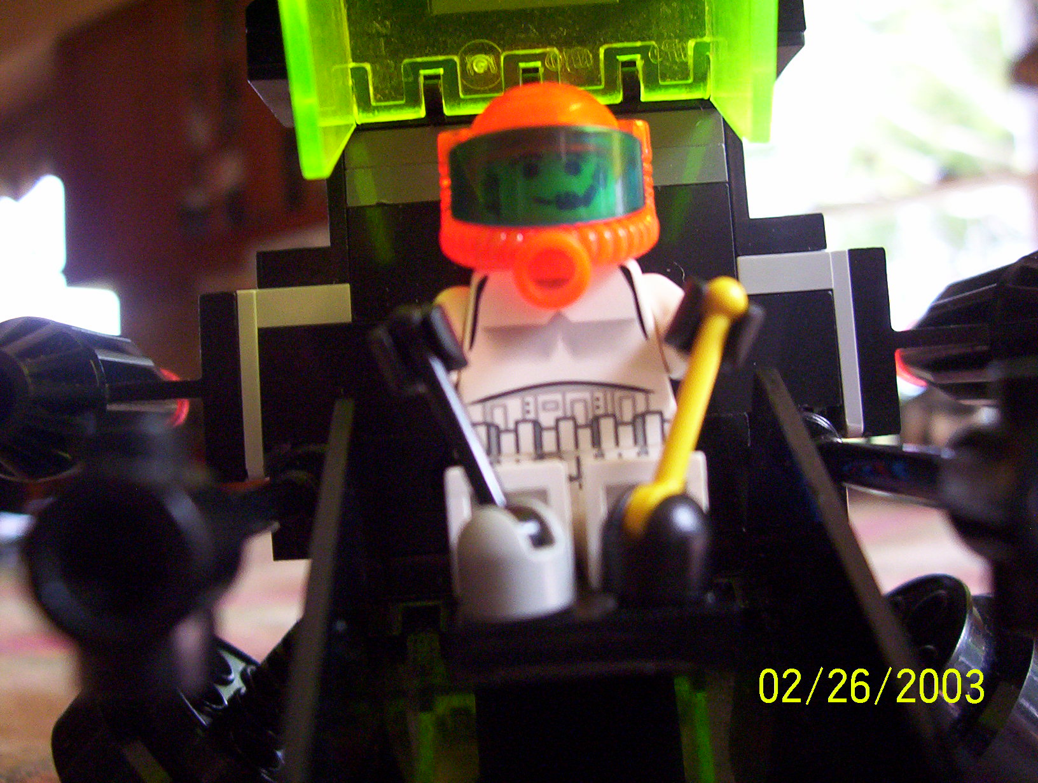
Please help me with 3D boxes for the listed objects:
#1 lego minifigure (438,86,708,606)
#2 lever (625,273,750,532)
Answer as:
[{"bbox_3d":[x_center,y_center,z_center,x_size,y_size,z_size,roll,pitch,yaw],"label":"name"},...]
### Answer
[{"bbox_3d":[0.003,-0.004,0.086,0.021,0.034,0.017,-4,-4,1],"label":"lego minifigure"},{"bbox_3d":[0.010,0.001,0.076,0.003,0.017,0.003,1,-30,40],"label":"lever"}]

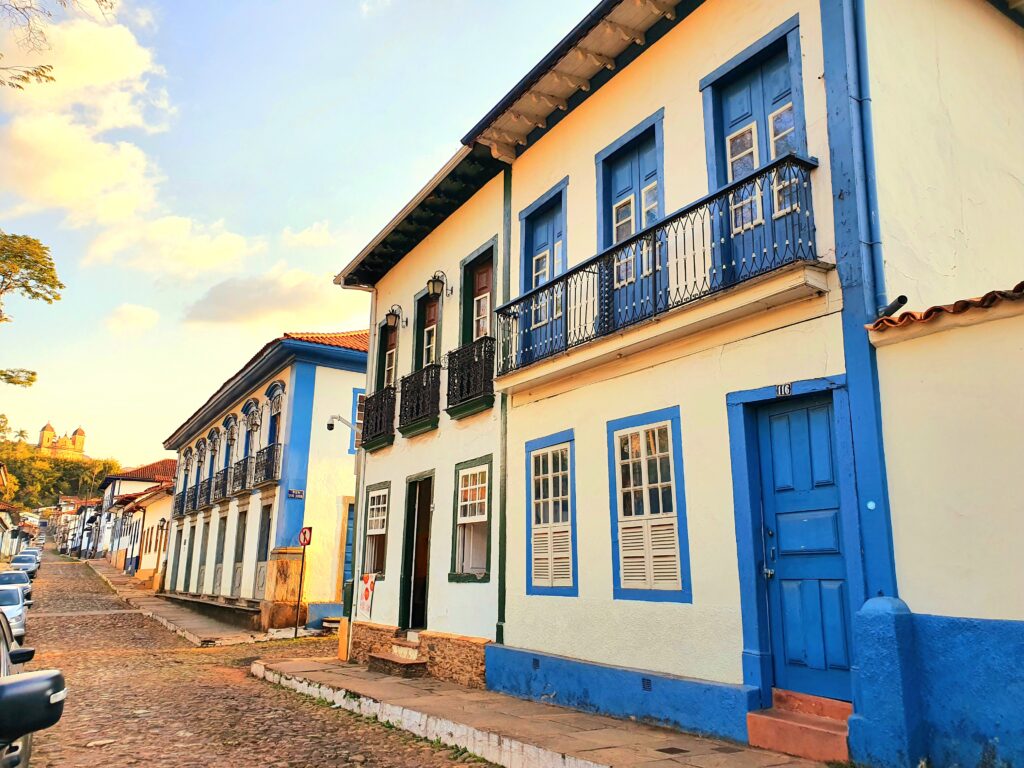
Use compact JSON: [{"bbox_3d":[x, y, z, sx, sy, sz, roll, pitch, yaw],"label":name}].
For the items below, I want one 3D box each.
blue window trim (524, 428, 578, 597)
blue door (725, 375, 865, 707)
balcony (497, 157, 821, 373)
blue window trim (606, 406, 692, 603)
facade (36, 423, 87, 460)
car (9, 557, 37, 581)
[{"bbox_3d":[0.495,1.652,9.766,0.120,2.000,1.150,7,-14,-30],"label":"blue window trim"},{"bbox_3d":[2.442,1.330,6.554,0.200,2.720,1.297,7,-14,-30],"label":"blue door"},{"bbox_3d":[1.212,-1.029,8.704,0.370,0.959,5.145,7,-14,-30],"label":"balcony"},{"bbox_3d":[1.445,1.297,8.203,0.120,1.967,1.215,7,-14,-30],"label":"blue window trim"},{"bbox_3d":[-230.344,30.558,395.000,8.000,21.000,19.000,-11,-17,42],"label":"facade"},{"bbox_3d":[-34.912,13.151,55.000,1.730,1.470,4.200,7,-14,-30],"label":"car"}]

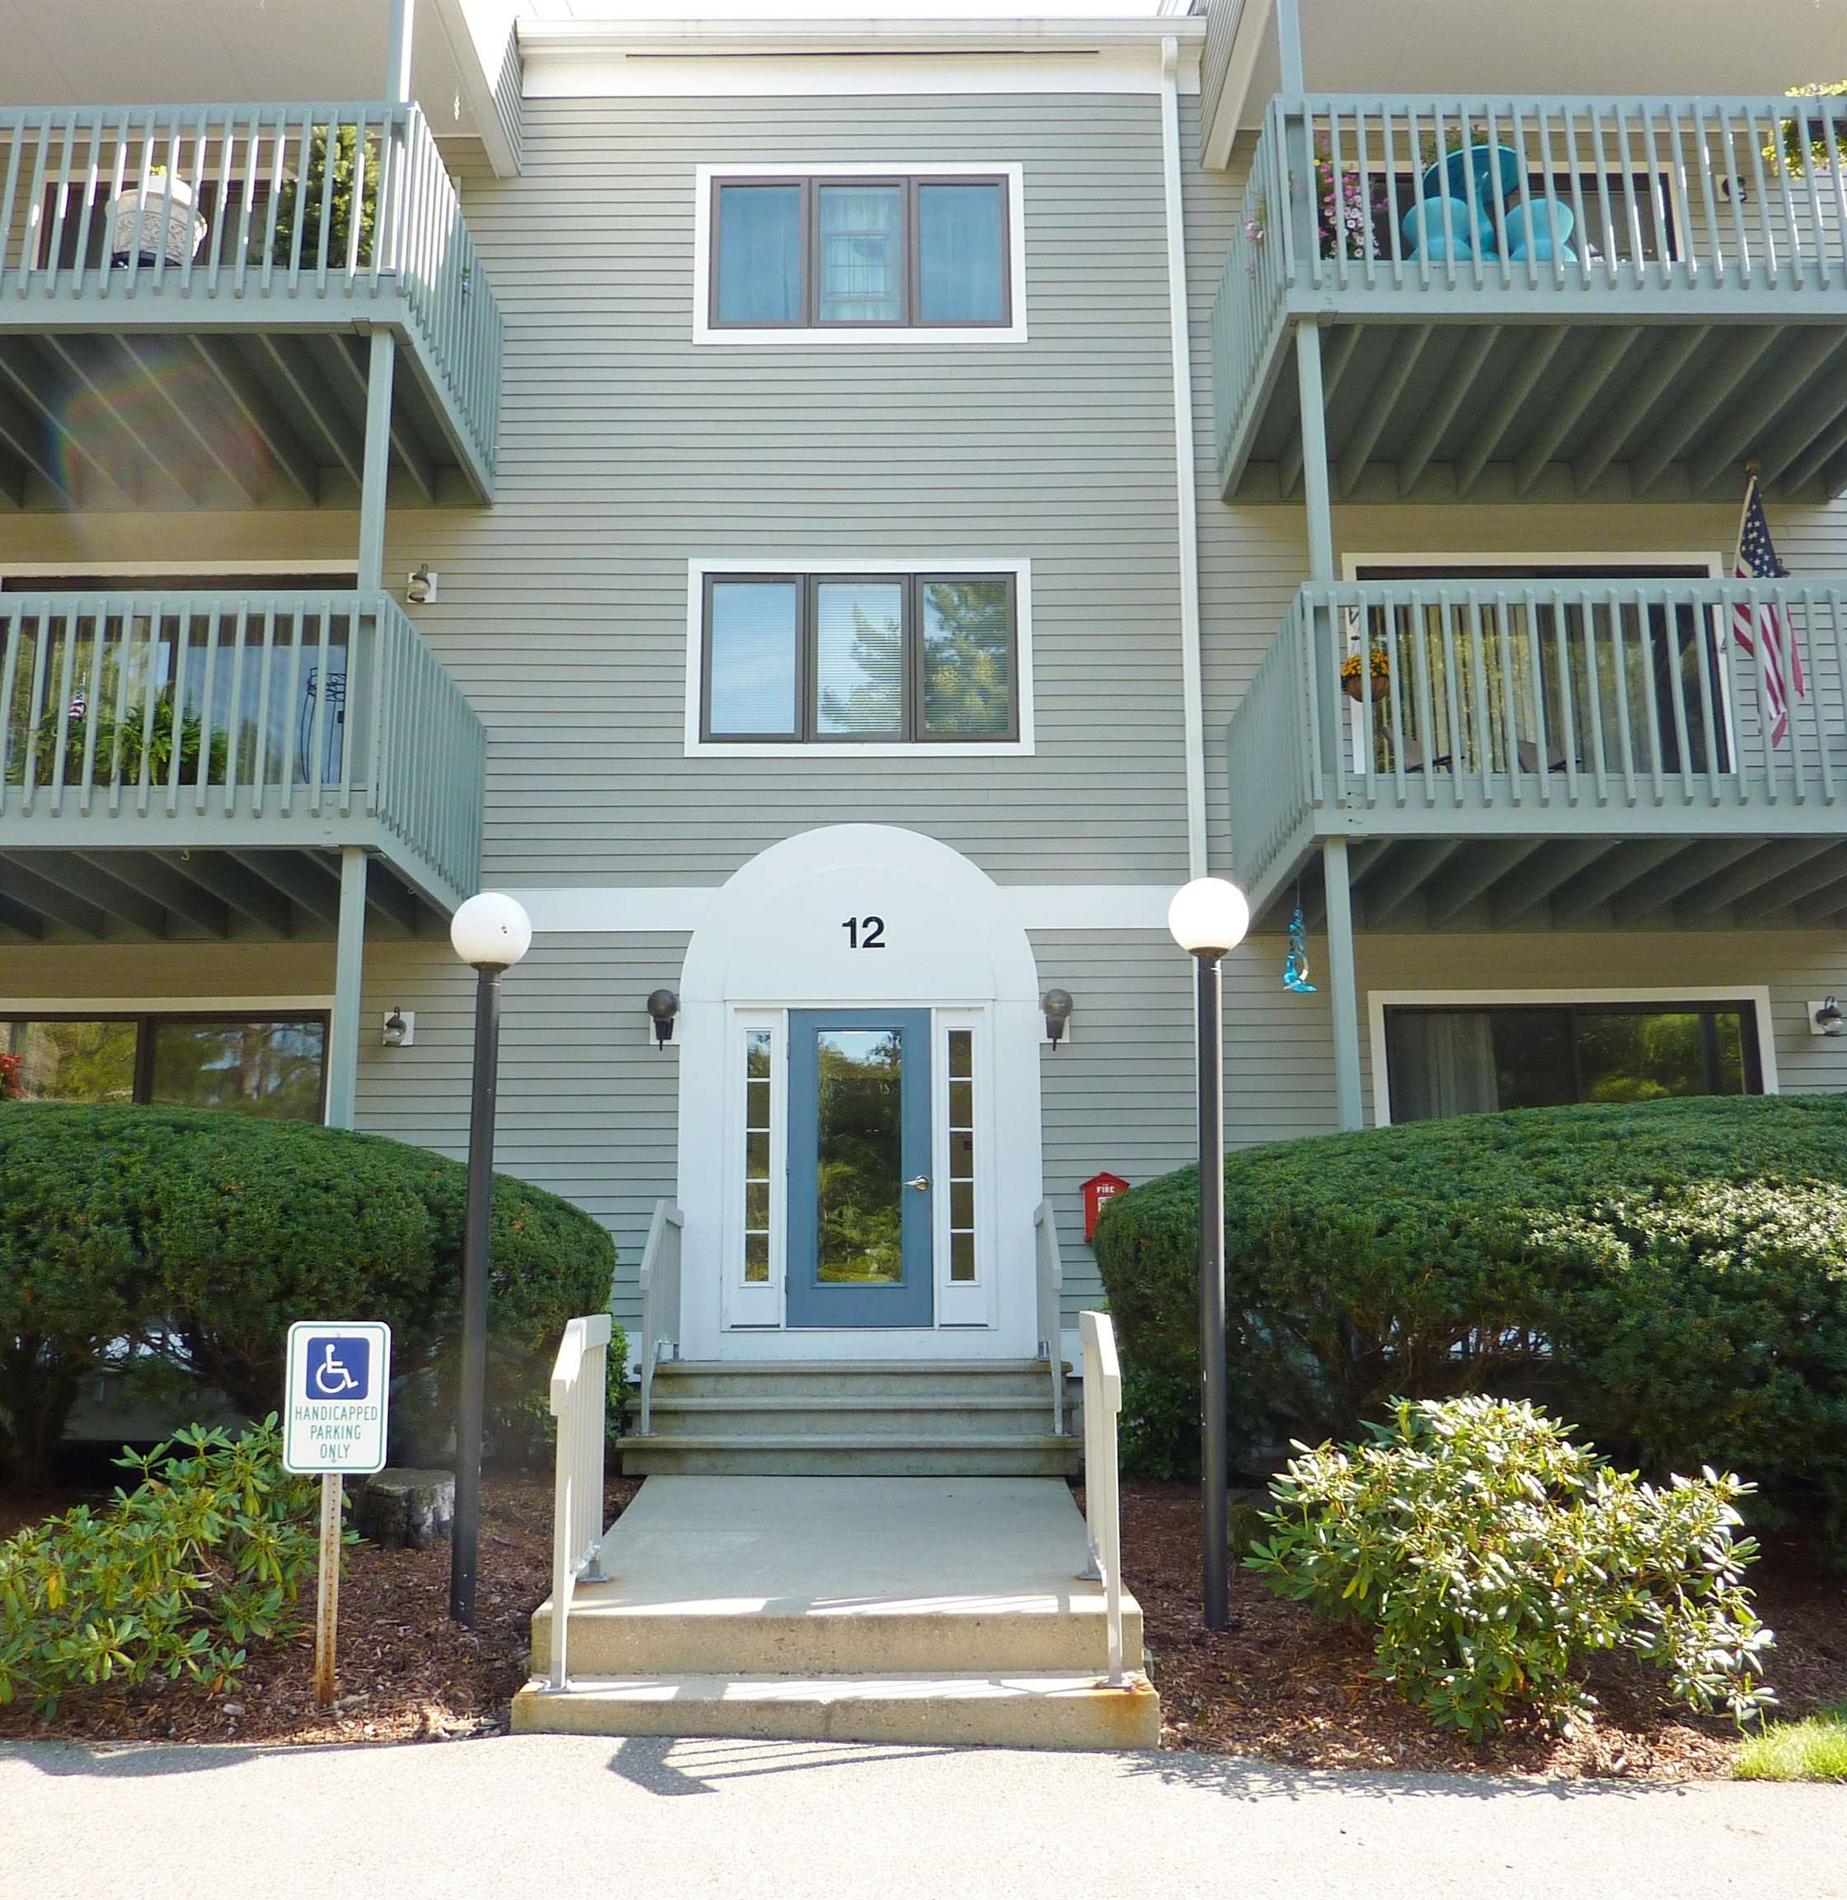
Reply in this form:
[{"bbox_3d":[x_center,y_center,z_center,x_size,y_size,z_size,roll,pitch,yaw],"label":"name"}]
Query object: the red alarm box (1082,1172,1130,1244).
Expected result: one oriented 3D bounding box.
[{"bbox_3d":[1.128,1.599,11.312,0.300,0.436,0.180,0,-12,0],"label":"red alarm box"}]

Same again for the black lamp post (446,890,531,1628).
[{"bbox_3d":[-1.630,1.060,6.643,0.300,2.634,0.300,0,-12,0],"label":"black lamp post"}]

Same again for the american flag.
[{"bbox_3d":[5.340,-2.136,11.697,0.382,1.800,0.480,0,-12,0],"label":"american flag"}]

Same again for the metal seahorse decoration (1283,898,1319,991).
[{"bbox_3d":[2.117,-0.021,10.327,0.200,0.543,0.160,0,-12,0],"label":"metal seahorse decoration"}]

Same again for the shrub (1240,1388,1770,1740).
[{"bbox_3d":[1.779,1.873,5.788,1.540,0.890,1.300,0,-12,0],"label":"shrub"}]

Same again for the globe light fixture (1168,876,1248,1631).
[{"bbox_3d":[1.085,1.047,6.652,0.300,2.701,0.300,0,-12,0],"label":"globe light fixture"}]

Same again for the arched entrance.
[{"bbox_3d":[-0.393,0.855,11.583,2.285,3.406,0.160,0,-12,0],"label":"arched entrance"}]

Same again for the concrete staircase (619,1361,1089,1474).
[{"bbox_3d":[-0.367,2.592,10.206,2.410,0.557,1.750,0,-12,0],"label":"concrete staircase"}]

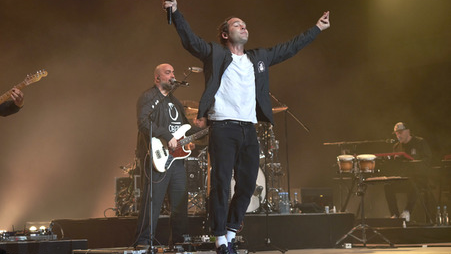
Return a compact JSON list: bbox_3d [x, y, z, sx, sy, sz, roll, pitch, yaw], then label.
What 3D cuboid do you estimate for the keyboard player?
[{"bbox_3d":[2.409,0.602,11.600,0.580,1.310,0.750,-5,-7,38],"label":"keyboard player"}]

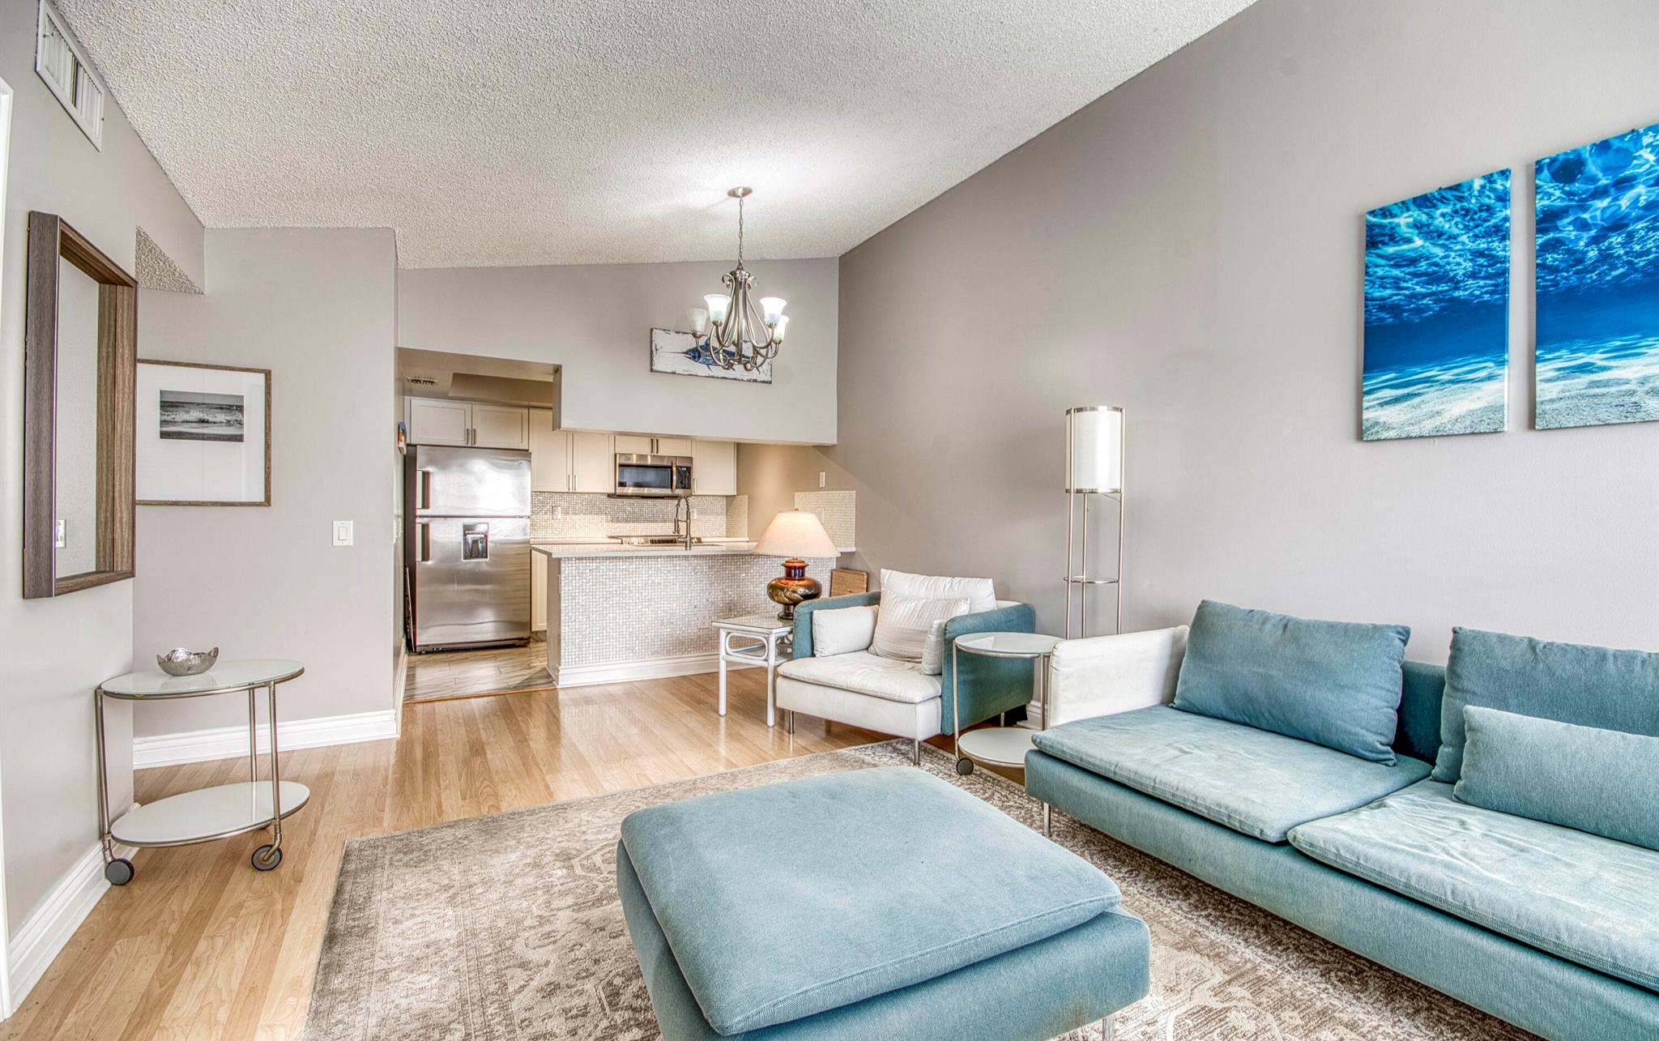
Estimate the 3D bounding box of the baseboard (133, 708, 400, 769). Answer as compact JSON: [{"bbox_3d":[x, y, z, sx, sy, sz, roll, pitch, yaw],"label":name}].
[{"bbox_3d":[-2.642,1.035,3.310,1.000,0.137,0.020,1,0,-31],"label":"baseboard"}]

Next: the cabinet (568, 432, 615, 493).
[{"bbox_3d":[-2.311,-0.634,6.691,0.388,0.743,0.340,1,0,-31],"label":"cabinet"}]

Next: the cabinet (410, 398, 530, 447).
[{"bbox_3d":[-3.203,-0.820,6.143,0.942,0.378,0.340,1,0,-31],"label":"cabinet"}]

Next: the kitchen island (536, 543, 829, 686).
[{"bbox_3d":[-1.017,0.667,5.307,2.250,0.915,1.020,0,0,-30],"label":"kitchen island"}]

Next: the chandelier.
[{"bbox_3d":[-0.500,-1.352,3.867,0.560,1.040,0.560,0,0,0],"label":"chandelier"}]

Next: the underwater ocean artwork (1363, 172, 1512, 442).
[{"bbox_3d":[2.074,-0.705,2.374,0.034,0.836,0.388,1,0,-31],"label":"underwater ocean artwork"}]

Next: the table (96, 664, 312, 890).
[{"bbox_3d":[-1.994,0.807,2.231,0.510,0.620,0.510,1,0,-31],"label":"table"}]

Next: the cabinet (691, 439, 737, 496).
[{"bbox_3d":[-1.320,-0.646,7.588,0.515,0.760,0.330,0,0,-30],"label":"cabinet"}]

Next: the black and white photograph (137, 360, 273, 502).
[{"bbox_3d":[-2.908,-0.397,3.211,0.500,0.655,0.030,0,0,-30],"label":"black and white photograph"}]

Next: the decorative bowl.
[{"bbox_3d":[-2.087,0.454,2.246,0.150,0.085,0.145,1,0,-31],"label":"decorative bowl"}]

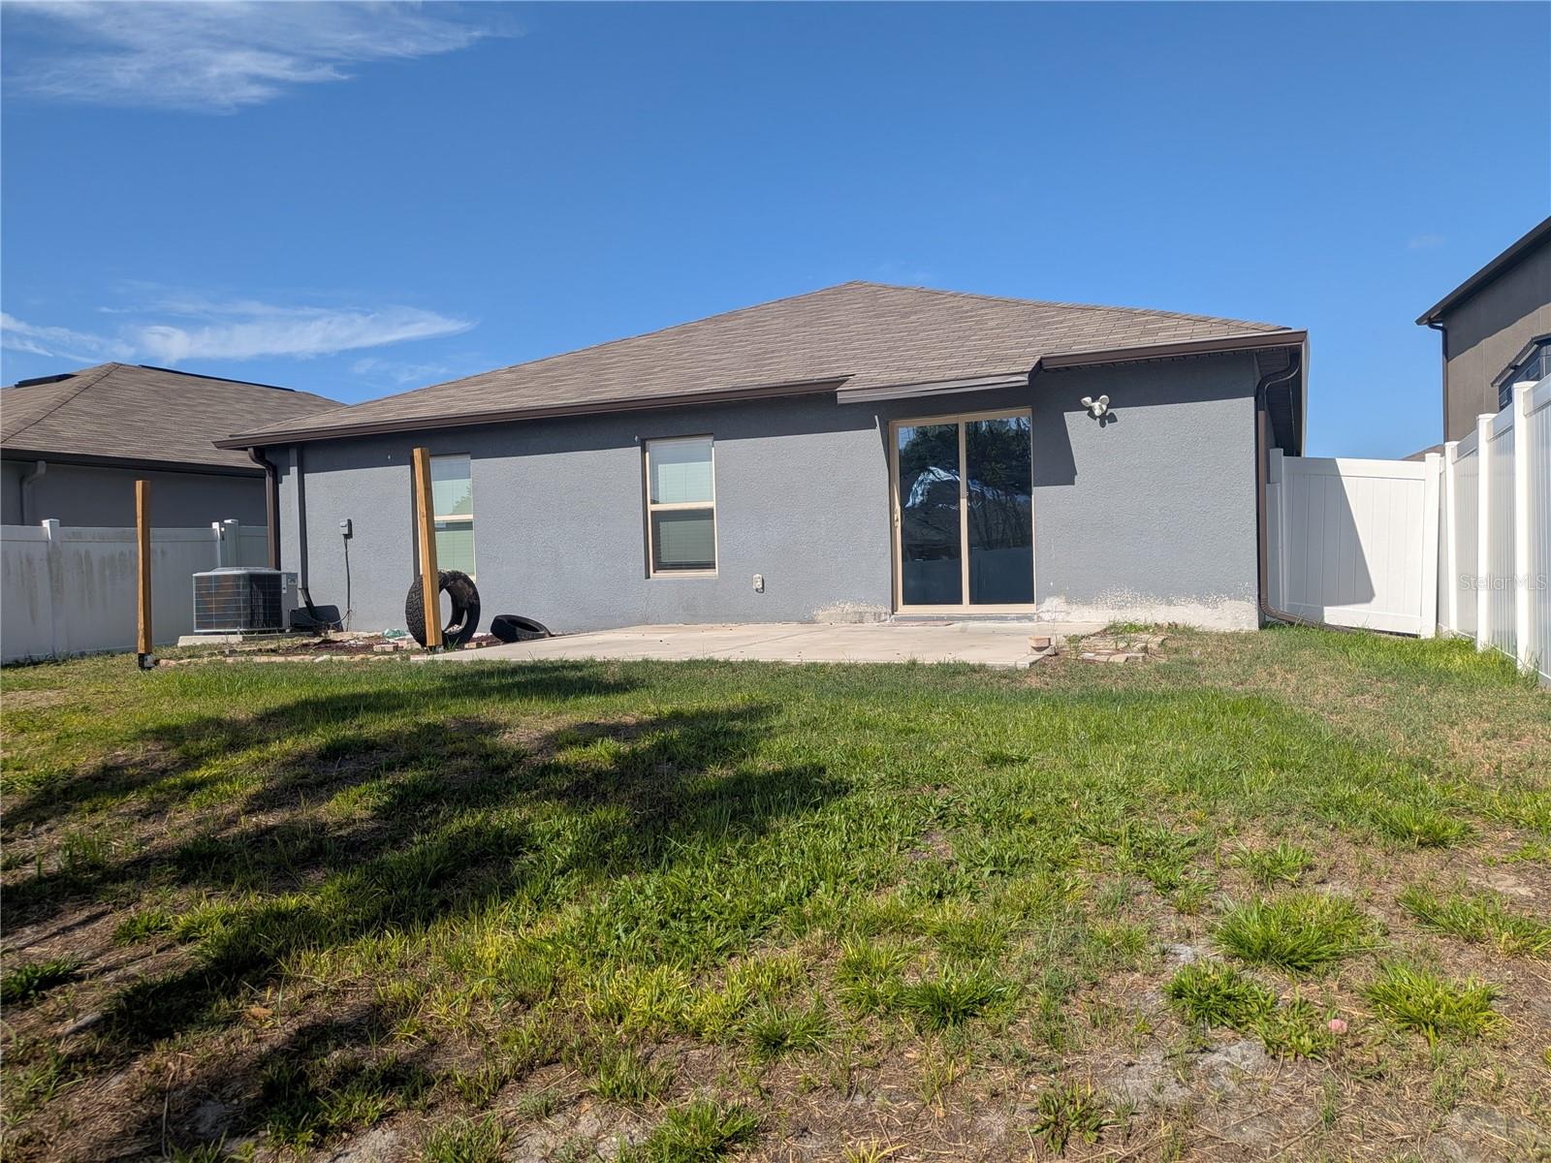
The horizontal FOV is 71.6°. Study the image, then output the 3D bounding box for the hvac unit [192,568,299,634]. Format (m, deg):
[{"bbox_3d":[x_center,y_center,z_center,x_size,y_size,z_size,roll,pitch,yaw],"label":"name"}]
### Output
[{"bbox_3d":[-6.621,0.236,13.532,0.830,0.760,0.830,-1,1,20],"label":"hvac unit"}]

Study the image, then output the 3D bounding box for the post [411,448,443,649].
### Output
[{"bbox_3d":[-3.034,-0.297,9.400,0.092,1.760,0.092,-4,0,26],"label":"post"}]

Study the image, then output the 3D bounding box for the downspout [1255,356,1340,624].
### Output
[{"bbox_3d":[4.570,-0.798,9.410,0.640,2.470,0.130,-1,1,26],"label":"downspout"}]

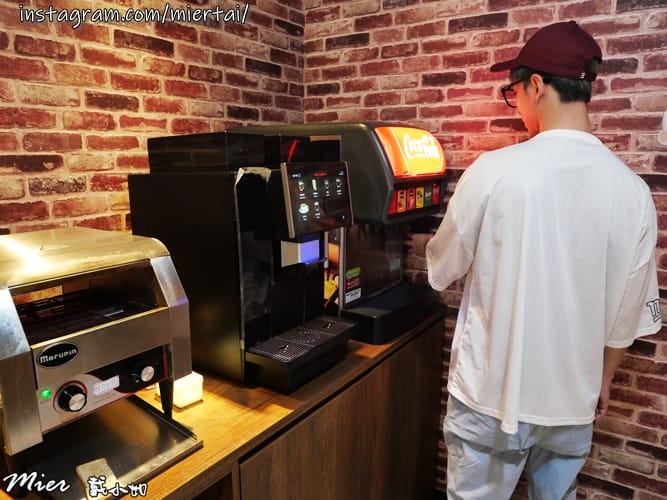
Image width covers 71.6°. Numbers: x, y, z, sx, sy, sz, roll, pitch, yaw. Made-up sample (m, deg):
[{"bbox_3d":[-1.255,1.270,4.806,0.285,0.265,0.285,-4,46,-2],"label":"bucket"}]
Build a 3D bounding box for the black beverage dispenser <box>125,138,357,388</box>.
[{"bbox_3d":[-0.242,-0.014,1.383,0.580,0.643,0.395,9,15,33],"label":"black beverage dispenser"}]

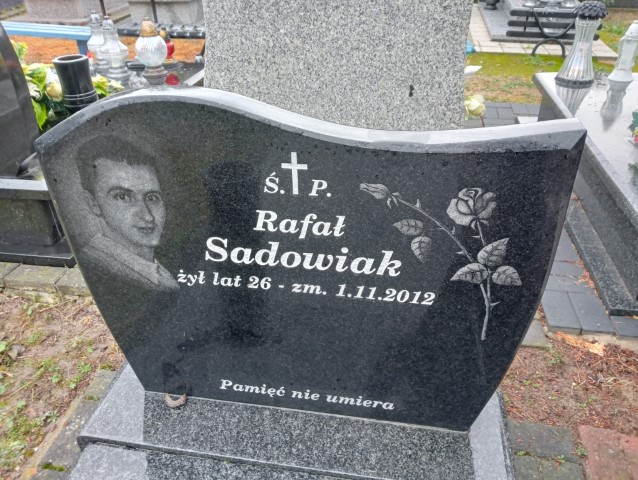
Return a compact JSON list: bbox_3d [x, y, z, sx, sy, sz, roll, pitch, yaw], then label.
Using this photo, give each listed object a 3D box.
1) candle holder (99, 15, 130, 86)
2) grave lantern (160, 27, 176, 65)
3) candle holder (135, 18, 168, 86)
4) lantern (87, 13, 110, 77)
[{"bbox_3d":[-1.174,-1.081,2.955,0.162,0.370,0.162,5,32,8],"label":"candle holder"},{"bbox_3d":[-0.977,-1.249,3.321,0.092,0.217,0.092,5,32,8],"label":"grave lantern"},{"bbox_3d":[-0.951,-1.074,2.947,0.182,0.356,0.182,5,32,8],"label":"candle holder"},{"bbox_3d":[-1.328,-1.180,3.117,0.162,0.369,0.162,5,32,8],"label":"lantern"}]

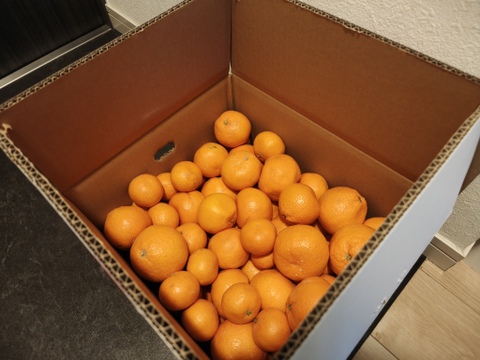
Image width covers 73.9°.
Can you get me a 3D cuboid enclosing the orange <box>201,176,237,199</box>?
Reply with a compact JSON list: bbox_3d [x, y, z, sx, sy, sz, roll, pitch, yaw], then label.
[{"bbox_3d":[-0.035,0.024,0.525,0.058,0.056,0.058,-1,58,2],"label":"orange"}]

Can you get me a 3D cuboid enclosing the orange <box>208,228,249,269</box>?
[{"bbox_3d":[-0.017,0.107,0.496,0.063,0.063,0.063,0,58,3],"label":"orange"}]

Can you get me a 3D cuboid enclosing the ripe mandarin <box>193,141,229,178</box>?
[{"bbox_3d":[-0.050,-0.035,0.569,0.062,0.060,0.062,-4,57,0],"label":"ripe mandarin"}]

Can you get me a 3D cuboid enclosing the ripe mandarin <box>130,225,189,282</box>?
[{"bbox_3d":[-0.113,0.104,0.453,0.081,0.077,0.081,0,58,3],"label":"ripe mandarin"}]

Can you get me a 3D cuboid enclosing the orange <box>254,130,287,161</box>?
[{"bbox_3d":[0.051,-0.057,0.550,0.054,0.051,0.054,-4,57,0],"label":"orange"}]

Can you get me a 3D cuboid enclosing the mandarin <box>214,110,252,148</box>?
[{"bbox_3d":[-0.012,-0.091,0.572,0.065,0.062,0.065,-1,58,2],"label":"mandarin"}]

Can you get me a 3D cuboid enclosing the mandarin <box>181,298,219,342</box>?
[{"bbox_3d":[-0.050,0.176,0.400,0.046,0.044,0.046,-1,58,2],"label":"mandarin"}]

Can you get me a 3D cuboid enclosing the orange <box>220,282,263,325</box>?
[{"bbox_3d":[0.003,0.155,0.403,0.049,0.047,0.049,-1,58,2],"label":"orange"}]

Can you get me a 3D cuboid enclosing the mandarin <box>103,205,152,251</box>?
[{"bbox_3d":[-0.172,0.074,0.493,0.068,0.068,0.068,0,58,3],"label":"mandarin"}]

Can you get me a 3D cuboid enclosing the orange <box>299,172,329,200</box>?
[{"bbox_3d":[0.121,0.013,0.520,0.048,0.046,0.048,-1,58,2],"label":"orange"}]

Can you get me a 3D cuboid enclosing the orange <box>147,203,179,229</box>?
[{"bbox_3d":[-0.125,0.063,0.527,0.051,0.051,0.051,0,58,3],"label":"orange"}]

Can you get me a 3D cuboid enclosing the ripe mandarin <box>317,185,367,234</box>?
[{"bbox_3d":[0.156,0.047,0.481,0.071,0.068,0.071,-4,57,0],"label":"ripe mandarin"}]

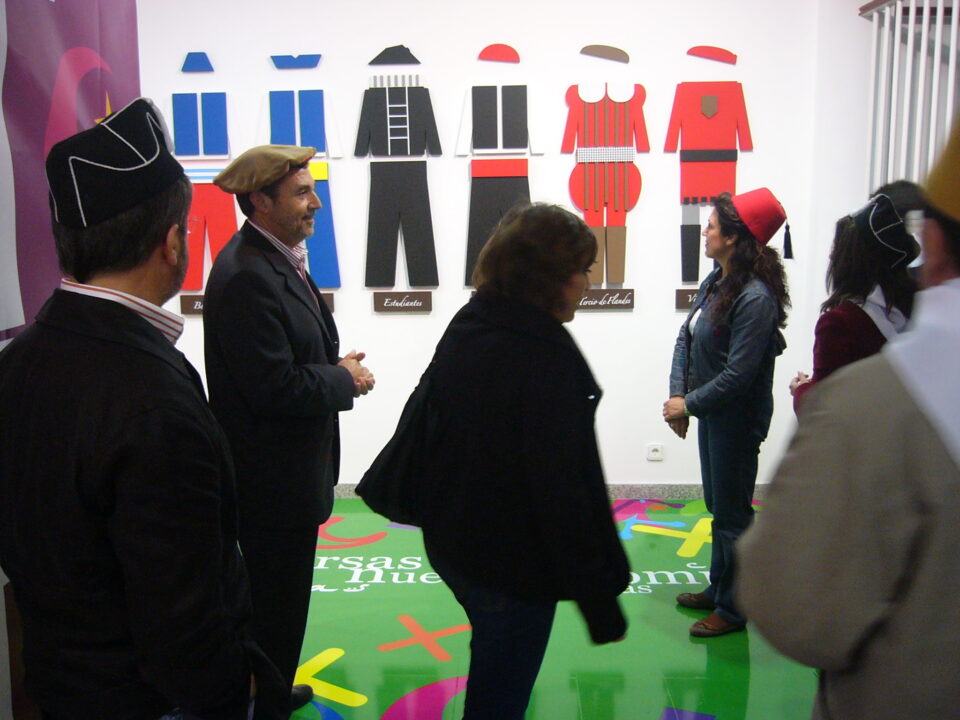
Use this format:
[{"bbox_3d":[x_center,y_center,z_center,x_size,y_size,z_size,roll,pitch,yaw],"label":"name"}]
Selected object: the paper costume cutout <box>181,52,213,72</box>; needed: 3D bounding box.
[{"bbox_3d":[-1.453,-1.533,5.002,0.172,0.099,0.020,0,9,3],"label":"paper costume cutout"}]

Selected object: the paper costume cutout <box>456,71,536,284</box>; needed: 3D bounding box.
[{"bbox_3d":[0.099,-0.896,4.912,0.434,1.039,0.020,0,9,3],"label":"paper costume cutout"}]

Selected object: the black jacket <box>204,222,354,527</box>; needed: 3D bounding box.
[{"bbox_3d":[-0.600,0.050,2.940,0.440,0.950,0.530,1,9,8],"label":"black jacket"}]

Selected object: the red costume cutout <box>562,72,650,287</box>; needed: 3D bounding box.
[{"bbox_3d":[0.649,-0.900,5.001,0.456,1.055,0.030,0,9,3],"label":"red costume cutout"}]

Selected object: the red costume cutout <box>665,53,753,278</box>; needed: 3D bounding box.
[{"bbox_3d":[1.172,-0.906,4.975,0.449,1.019,0.030,0,9,3],"label":"red costume cutout"}]

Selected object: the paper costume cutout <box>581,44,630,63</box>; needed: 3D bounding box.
[{"bbox_3d":[0.632,-1.543,4.902,0.249,0.088,0.020,0,9,3],"label":"paper costume cutout"}]

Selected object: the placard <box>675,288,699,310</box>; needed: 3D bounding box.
[{"bbox_3d":[1.180,-0.315,5.076,0.304,0.112,0.020,0,9,3],"label":"placard"}]

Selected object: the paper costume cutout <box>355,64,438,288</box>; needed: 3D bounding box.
[{"bbox_3d":[-0.425,-0.926,5.047,0.457,1.099,0.030,0,9,3],"label":"paper costume cutout"}]

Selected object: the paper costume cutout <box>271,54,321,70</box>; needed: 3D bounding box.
[{"bbox_3d":[-0.920,-1.491,4.860,0.260,0.070,0.020,0,9,3],"label":"paper costume cutout"}]

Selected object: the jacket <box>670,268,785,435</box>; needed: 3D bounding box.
[{"bbox_3d":[0.893,-0.030,3.540,0.350,0.610,0.470,-2,10,-10],"label":"jacket"}]

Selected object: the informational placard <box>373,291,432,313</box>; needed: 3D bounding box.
[{"bbox_3d":[-0.401,-0.304,5.034,0.305,0.105,0.020,0,9,3],"label":"informational placard"}]

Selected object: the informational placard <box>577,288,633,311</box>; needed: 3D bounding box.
[{"bbox_3d":[0.645,-0.313,4.984,0.292,0.104,0.020,0,9,3],"label":"informational placard"}]

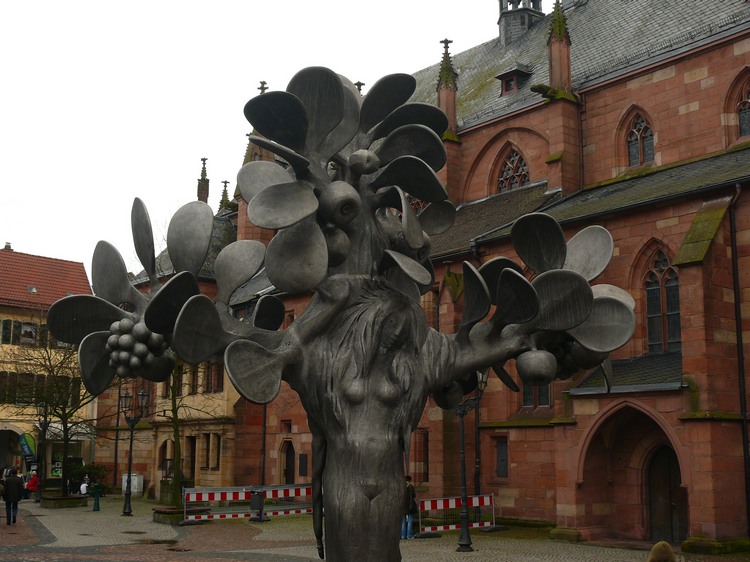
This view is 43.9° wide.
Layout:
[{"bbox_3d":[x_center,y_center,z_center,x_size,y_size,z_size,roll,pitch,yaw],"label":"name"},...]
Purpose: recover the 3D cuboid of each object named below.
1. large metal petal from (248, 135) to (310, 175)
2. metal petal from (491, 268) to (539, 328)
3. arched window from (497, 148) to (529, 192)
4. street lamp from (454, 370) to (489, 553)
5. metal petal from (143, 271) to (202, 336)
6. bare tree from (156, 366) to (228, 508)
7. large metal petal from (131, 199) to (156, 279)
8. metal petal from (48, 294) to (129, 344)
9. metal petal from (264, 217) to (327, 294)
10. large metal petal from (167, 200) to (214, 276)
[{"bbox_3d":[-0.587,-0.784,5.726,0.400,0.090,0.330,24,3,-9],"label":"large metal petal"},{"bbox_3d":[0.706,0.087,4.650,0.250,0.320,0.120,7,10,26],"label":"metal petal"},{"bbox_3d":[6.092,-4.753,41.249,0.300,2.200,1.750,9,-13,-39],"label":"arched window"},{"bbox_3d":[2.253,4.399,23.612,0.420,4.650,1.100,9,-13,-39],"label":"street lamp"},{"bbox_3d":[-1.075,0.119,4.907,0.230,0.370,0.070,35,26,-10],"label":"metal petal"},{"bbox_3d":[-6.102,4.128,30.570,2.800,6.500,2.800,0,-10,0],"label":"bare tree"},{"bbox_3d":[-1.296,-0.230,5.224,0.050,0.450,0.220,-9,-6,-19],"label":"large metal petal"},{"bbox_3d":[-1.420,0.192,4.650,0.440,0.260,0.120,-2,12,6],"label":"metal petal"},{"bbox_3d":[-0.455,-0.167,5.464,0.360,0.470,0.090,4,-12,1],"label":"metal petal"},{"bbox_3d":[-0.956,-0.198,4.800,0.250,0.410,0.110,8,-6,7],"label":"large metal petal"}]

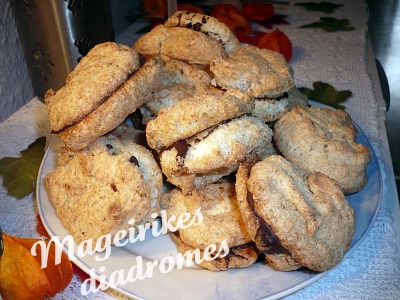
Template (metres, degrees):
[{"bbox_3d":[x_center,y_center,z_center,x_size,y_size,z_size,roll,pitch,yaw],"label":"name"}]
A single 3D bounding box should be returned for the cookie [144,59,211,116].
[{"bbox_3d":[-0.017,-0.040,0.296,0.070,0.036,0.066,-6,46,6],"label":"cookie"}]

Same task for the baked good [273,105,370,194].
[{"bbox_3d":[0.081,0.000,0.271,0.071,0.036,0.065,37,44,11],"label":"baked good"}]

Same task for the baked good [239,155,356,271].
[{"bbox_3d":[0.052,0.034,0.218,0.070,0.035,0.066,34,42,-13],"label":"baked good"}]

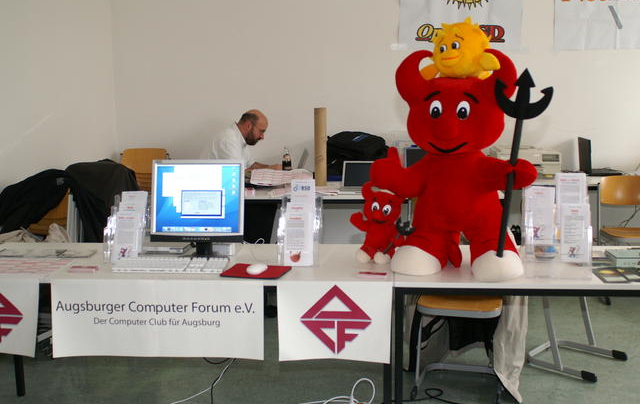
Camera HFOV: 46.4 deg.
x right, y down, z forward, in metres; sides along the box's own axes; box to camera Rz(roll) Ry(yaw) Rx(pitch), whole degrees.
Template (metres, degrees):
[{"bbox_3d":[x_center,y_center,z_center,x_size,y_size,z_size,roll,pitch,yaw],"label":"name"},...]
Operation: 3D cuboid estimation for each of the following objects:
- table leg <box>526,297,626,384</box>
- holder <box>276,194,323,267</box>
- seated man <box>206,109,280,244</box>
[{"bbox_3d":[1.374,0.632,3.966,0.400,0.440,0.410,-9,12,-43],"label":"table leg"},{"bbox_3d":[-0.082,0.120,3.115,0.165,0.275,0.170,0,7,6],"label":"holder"},{"bbox_3d":[-0.581,-0.046,5.773,0.700,1.310,0.500,-1,8,-3],"label":"seated man"}]

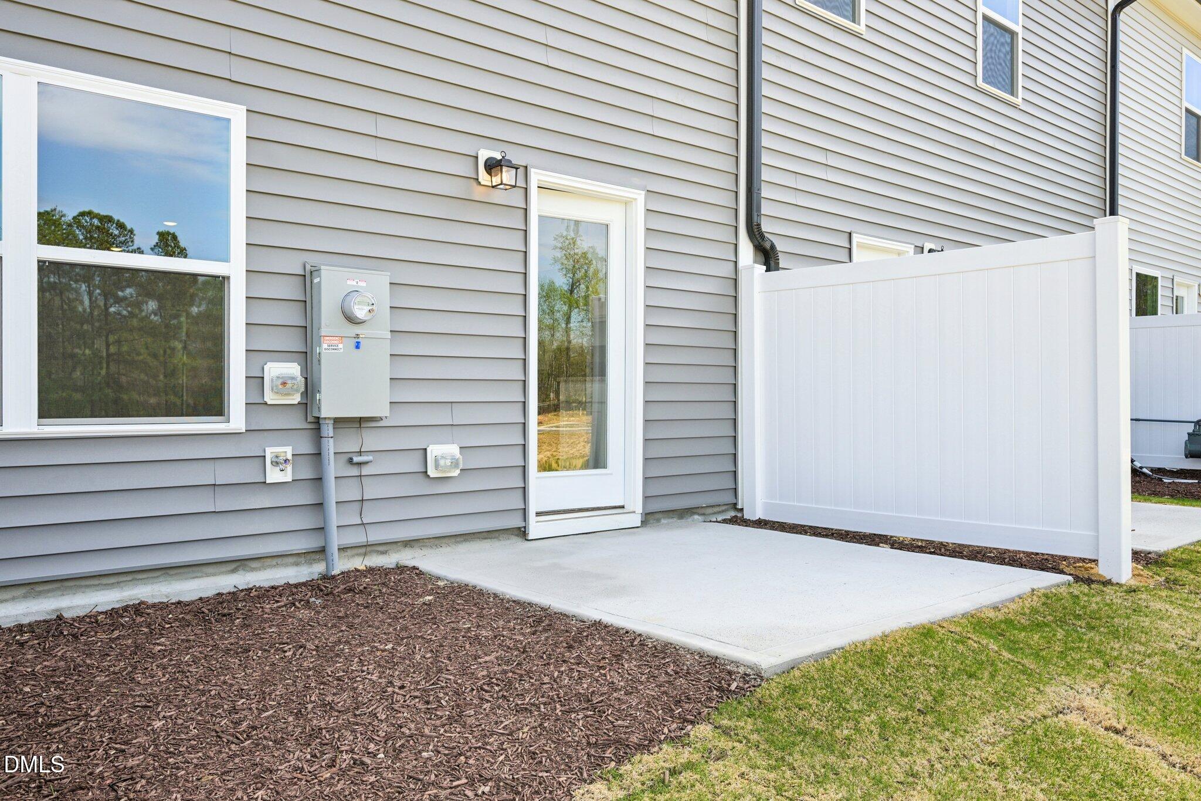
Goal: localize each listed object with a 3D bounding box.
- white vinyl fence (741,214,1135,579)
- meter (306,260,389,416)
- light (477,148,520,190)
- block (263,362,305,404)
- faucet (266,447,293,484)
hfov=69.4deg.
[{"bbox_3d":[1.999,-0.020,5.663,0.135,1.960,2.540,0,0,-44],"label":"white vinyl fence"},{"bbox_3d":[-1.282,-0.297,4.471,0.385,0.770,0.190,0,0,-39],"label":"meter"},{"bbox_3d":[-0.574,-1.346,5.030,0.180,0.230,0.195,0,0,-39],"label":"light"},{"bbox_3d":[-1.556,-0.085,4.302,0.180,0.206,0.110,0,0,-39],"label":"block"},{"bbox_3d":[-1.569,0.320,4.290,0.130,0.175,0.120,0,0,-39],"label":"faucet"}]

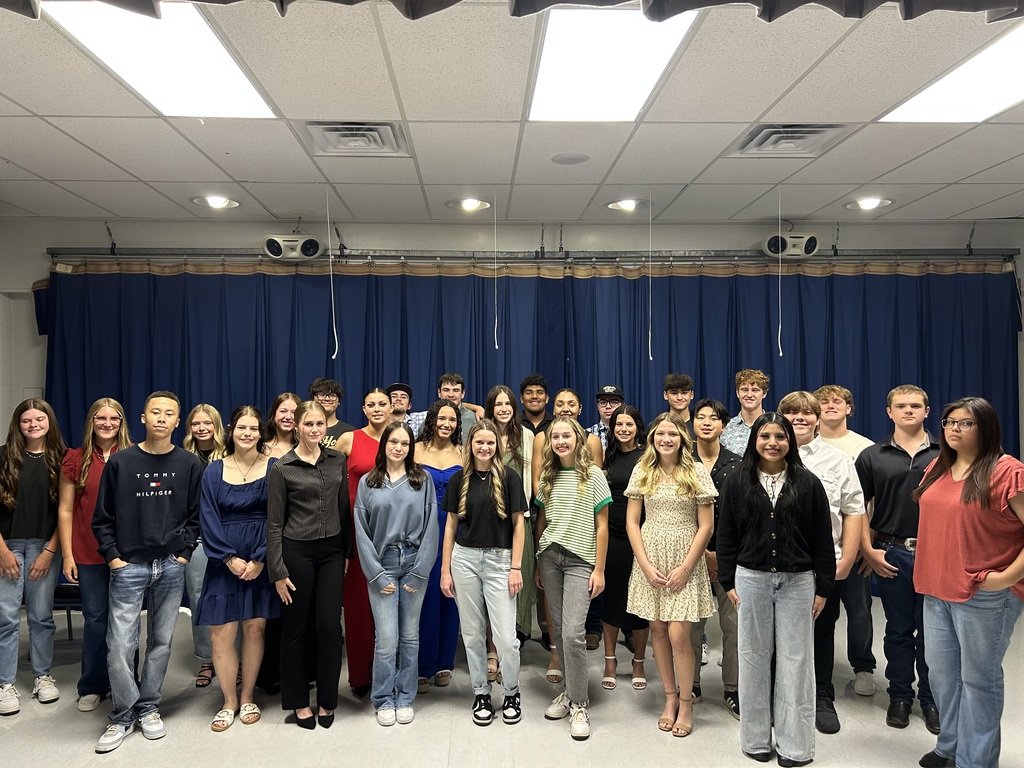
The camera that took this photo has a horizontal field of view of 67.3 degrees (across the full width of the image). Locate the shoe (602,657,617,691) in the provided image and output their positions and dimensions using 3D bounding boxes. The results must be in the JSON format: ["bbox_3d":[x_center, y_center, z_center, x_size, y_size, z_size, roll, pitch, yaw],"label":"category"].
[{"bbox_3d":[0.580,1.683,4.520,0.085,0.155,0.220,-1,-1,10],"label":"shoe"}]

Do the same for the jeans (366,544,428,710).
[{"bbox_3d":[-0.615,1.306,4.130,0.335,0.890,0.270,0,-1,-6],"label":"jeans"}]

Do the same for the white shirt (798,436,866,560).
[{"bbox_3d":[1.565,0.590,4.100,0.560,0.690,0.300,-1,-1,12],"label":"white shirt"}]

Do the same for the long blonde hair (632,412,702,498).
[{"bbox_3d":[0.799,0.367,3.950,0.350,0.440,0.260,-1,-1,9],"label":"long blonde hair"}]

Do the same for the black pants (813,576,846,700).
[{"bbox_3d":[1.543,1.272,4.070,0.400,0.835,0.290,-1,-1,11],"label":"black pants"}]

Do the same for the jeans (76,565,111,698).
[{"bbox_3d":[-2.282,1.316,4.360,0.345,0.860,0.260,0,-1,-11],"label":"jeans"}]

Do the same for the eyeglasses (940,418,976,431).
[{"bbox_3d":[1.989,0.177,3.411,0.142,0.046,0.140,-1,-1,38],"label":"eyeglasses"}]

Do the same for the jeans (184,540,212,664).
[{"bbox_3d":[-1.810,1.278,4.680,0.360,0.785,0.280,0,-1,-9],"label":"jeans"}]

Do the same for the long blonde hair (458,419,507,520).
[{"bbox_3d":[-0.159,0.453,4.140,0.260,0.550,0.250,0,-1,-3],"label":"long blonde hair"}]

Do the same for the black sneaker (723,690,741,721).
[{"bbox_3d":[1.232,1.725,4.130,0.105,0.105,0.285,0,-1,-7],"label":"black sneaker"}]

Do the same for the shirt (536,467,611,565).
[{"bbox_3d":[0.339,0.700,4.170,0.410,0.550,0.250,-1,0,8],"label":"shirt"}]

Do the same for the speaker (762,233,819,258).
[{"bbox_3d":[2.202,-1.093,6.080,0.400,0.190,0.210,0,9,-3],"label":"speaker"}]

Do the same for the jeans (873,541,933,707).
[{"bbox_3d":[2.160,1.270,4.190,0.380,0.910,0.280,-1,0,9],"label":"jeans"}]

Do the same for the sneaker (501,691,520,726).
[{"bbox_3d":[0.000,1.726,4.135,0.108,0.120,0.280,0,-1,2],"label":"sneaker"}]

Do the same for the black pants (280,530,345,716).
[{"bbox_3d":[-1.092,1.280,4.190,0.345,0.955,0.260,0,0,-19],"label":"black pants"}]

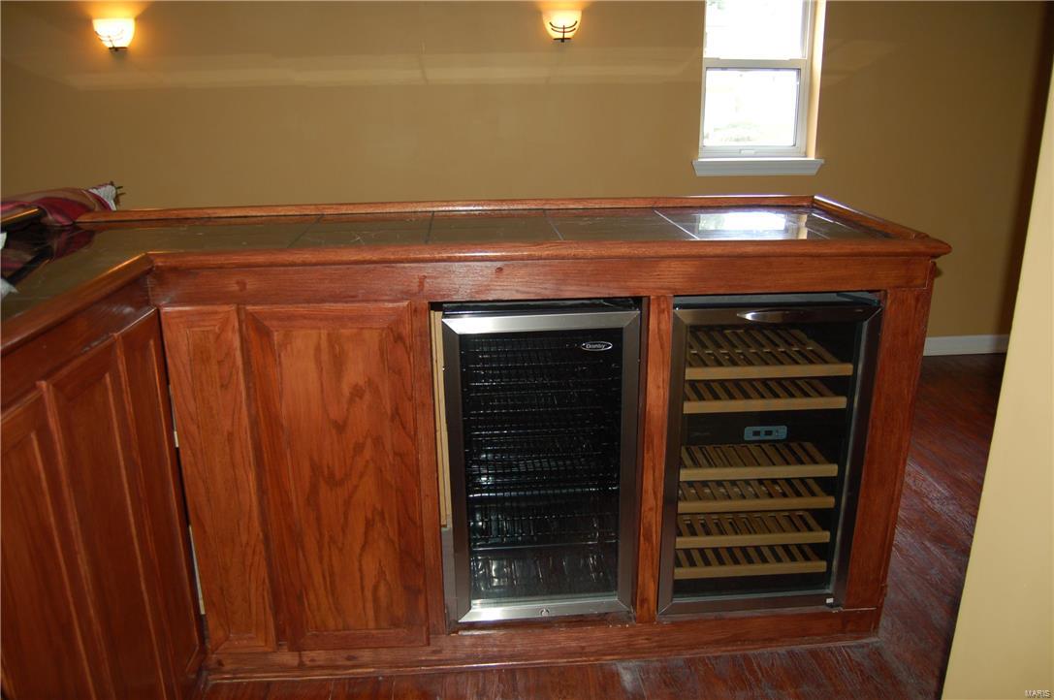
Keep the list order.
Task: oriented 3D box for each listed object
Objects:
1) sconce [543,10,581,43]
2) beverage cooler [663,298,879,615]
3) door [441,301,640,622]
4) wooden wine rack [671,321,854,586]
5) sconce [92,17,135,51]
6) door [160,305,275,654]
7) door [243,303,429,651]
[{"bbox_3d":[0.162,-1.491,3.640,0.175,0.142,0.110,-2,18,-4],"label":"sconce"},{"bbox_3d":[0.556,0.211,2.186,0.488,0.832,0.550,-2,18,-4],"label":"beverage cooler"},{"bbox_3d":[0.042,0.298,1.909,0.450,0.797,0.050,-2,18,-5],"label":"door"},{"bbox_3d":[0.560,0.256,2.164,0.410,0.590,0.400,-2,18,-4],"label":"wooden wine rack"},{"bbox_3d":[-1.843,-1.403,3.510,0.175,0.137,0.110,-2,18,-4],"label":"sconce"},{"bbox_3d":[-0.700,0.329,1.831,0.160,0.884,0.022,-2,18,-4],"label":"door"},{"bbox_3d":[-0.426,0.322,1.850,0.351,0.888,0.022,-2,18,-4],"label":"door"}]

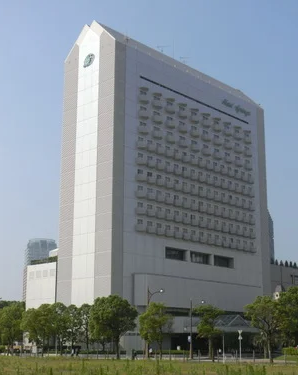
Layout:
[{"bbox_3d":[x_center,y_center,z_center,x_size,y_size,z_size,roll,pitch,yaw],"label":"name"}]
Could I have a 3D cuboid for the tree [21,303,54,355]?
[{"bbox_3d":[-16.724,21.724,98.913,4.980,7.730,4.980,2,-14,-9],"label":"tree"}]

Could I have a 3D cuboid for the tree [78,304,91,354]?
[{"bbox_3d":[-10.538,23.811,108.977,3.160,8.270,3.160,1,-14,-5],"label":"tree"}]

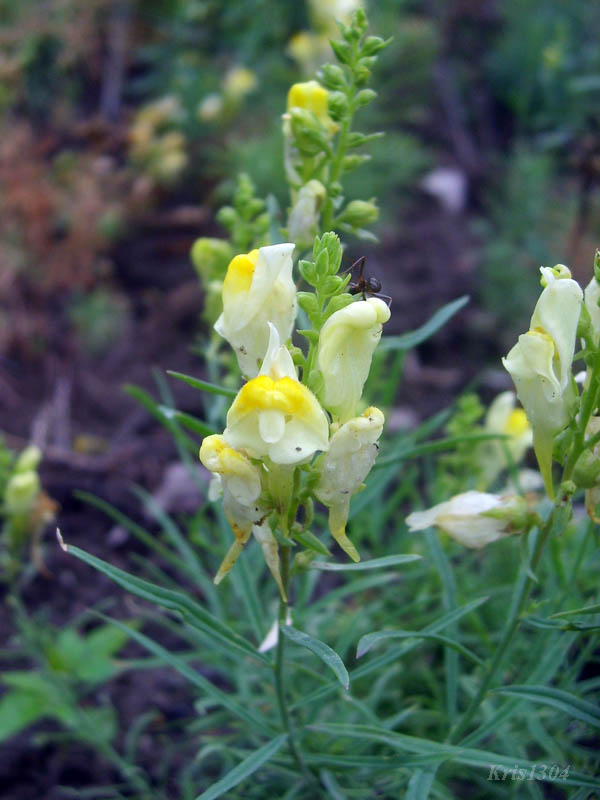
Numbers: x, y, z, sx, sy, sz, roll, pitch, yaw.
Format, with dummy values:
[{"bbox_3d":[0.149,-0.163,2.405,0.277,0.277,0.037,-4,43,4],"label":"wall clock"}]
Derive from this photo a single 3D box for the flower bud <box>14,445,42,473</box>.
[{"bbox_3d":[-0.092,0.020,0.275,0.009,0.011,0.009,16,23,0],"label":"flower bud"}]

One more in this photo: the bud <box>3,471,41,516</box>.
[{"bbox_3d":[-0.093,0.031,0.270,0.012,0.015,0.012,0,25,0],"label":"bud"}]

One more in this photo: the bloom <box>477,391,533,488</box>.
[{"bbox_3d":[0.062,0.012,0.244,0.015,0.031,0.016,22,27,32],"label":"bloom"}]

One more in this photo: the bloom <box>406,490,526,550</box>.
[{"bbox_3d":[0.031,0.022,0.148,0.023,0.010,0.010,0,0,-12],"label":"bloom"}]

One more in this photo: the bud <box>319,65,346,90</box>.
[{"bbox_3d":[0.008,-0.077,0.192,0.007,0.007,0.007,-19,22,0],"label":"bud"}]

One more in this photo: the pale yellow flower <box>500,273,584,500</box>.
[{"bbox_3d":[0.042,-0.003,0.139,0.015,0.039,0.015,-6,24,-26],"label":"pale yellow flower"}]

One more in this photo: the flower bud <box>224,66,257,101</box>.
[{"bbox_3d":[-0.033,-0.171,0.436,0.017,0.019,0.017,0,25,0],"label":"flower bud"}]

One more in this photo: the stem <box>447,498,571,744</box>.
[{"bbox_3d":[0.040,0.042,0.156,0.004,0.062,0.004,12,25,-6],"label":"stem"}]

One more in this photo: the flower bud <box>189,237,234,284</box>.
[{"bbox_3d":[-0.022,-0.036,0.208,0.011,0.013,0.011,0,25,0],"label":"flower bud"}]

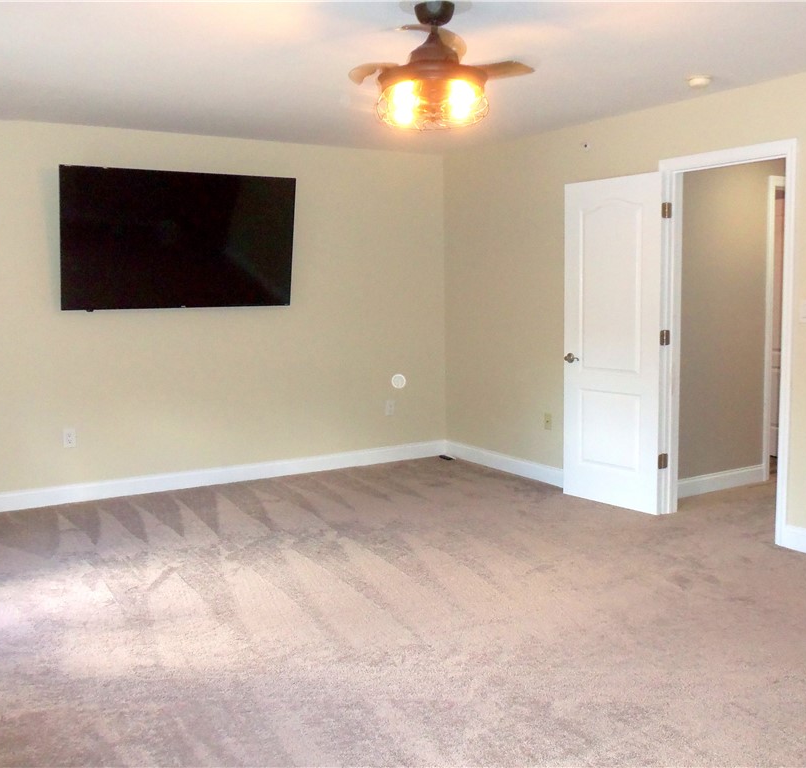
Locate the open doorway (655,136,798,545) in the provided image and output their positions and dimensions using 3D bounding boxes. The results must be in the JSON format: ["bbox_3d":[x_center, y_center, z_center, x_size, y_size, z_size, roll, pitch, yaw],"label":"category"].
[{"bbox_3d":[1.820,-0.230,4.682,0.145,2.116,0.885,-4,7,-32],"label":"open doorway"}]

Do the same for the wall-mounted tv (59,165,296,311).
[{"bbox_3d":[-1.481,-0.963,5.595,1.575,0.905,0.070,-4,17,-32],"label":"wall-mounted tv"}]

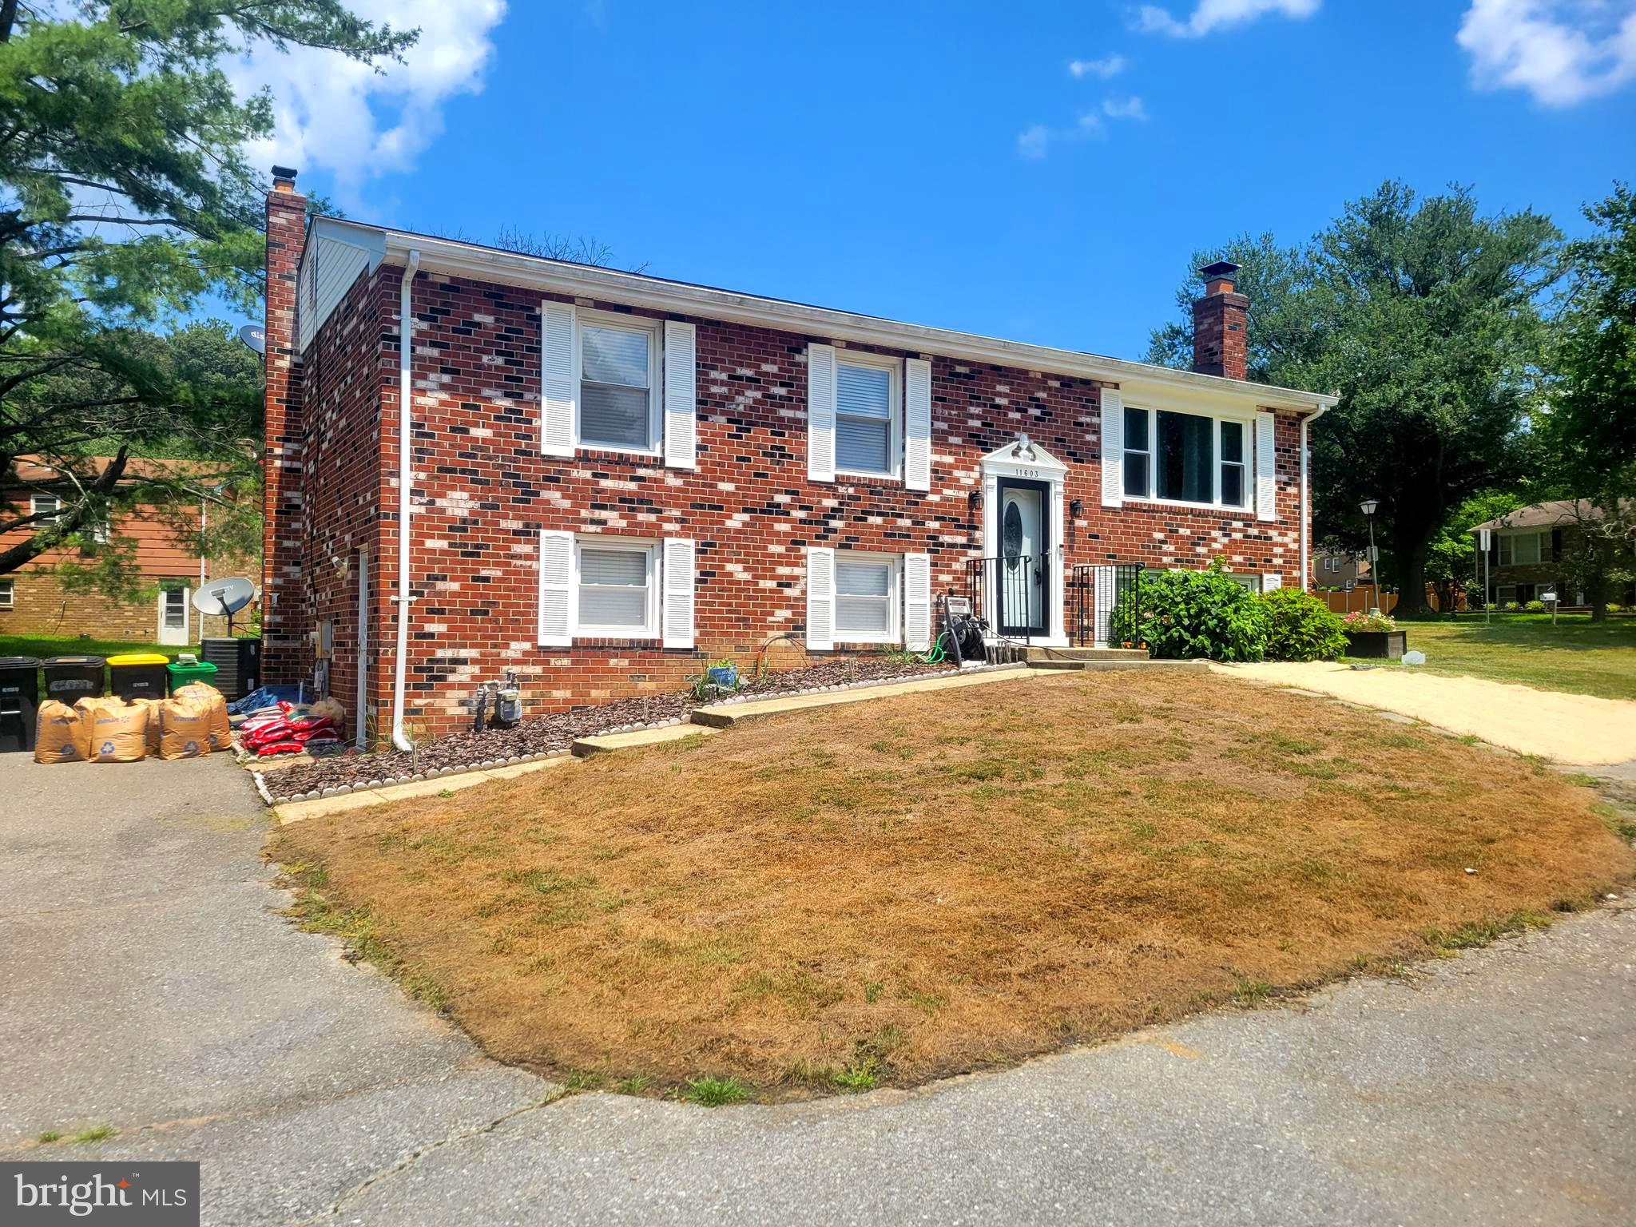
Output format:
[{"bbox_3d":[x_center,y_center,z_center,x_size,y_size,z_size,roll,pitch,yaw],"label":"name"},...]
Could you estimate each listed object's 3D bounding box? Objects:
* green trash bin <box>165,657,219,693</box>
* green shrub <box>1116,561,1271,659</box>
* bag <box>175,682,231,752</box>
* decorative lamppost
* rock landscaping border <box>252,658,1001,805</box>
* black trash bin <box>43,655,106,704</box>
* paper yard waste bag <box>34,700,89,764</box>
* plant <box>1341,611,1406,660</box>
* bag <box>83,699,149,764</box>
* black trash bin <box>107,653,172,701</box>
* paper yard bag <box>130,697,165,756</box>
[{"bbox_3d":[-7.070,1.005,13.900,0.520,0.970,0.600,1,-2,-29],"label":"green trash bin"},{"bbox_3d":[4.865,-0.014,15.978,2.100,1.280,1.400,1,-2,-31],"label":"green shrub"},{"bbox_3d":[-6.461,1.073,12.900,0.480,0.720,0.420,2,-2,-32],"label":"bag"},{"bbox_3d":[9.299,-0.750,20.600,0.300,2.370,0.300,1,-2,-31],"label":"decorative lamppost"},{"bbox_3d":[-1.403,1.024,12.421,7.900,1.250,1.350,1,-2,-31],"label":"rock landscaping border"},{"bbox_3d":[-8.233,0.990,13.600,0.610,1.060,0.720,2,-2,-32],"label":"black trash bin"},{"bbox_3d":[-7.506,1.174,12.200,0.450,0.640,0.380,2,-3,-42],"label":"paper yard waste bag"},{"bbox_3d":[9.014,0.362,19.900,0.500,0.790,0.950,1,-2,-31],"label":"plant"},{"bbox_3d":[-7.005,1.177,12.300,0.480,0.640,0.400,1,-2,-24],"label":"bag"},{"bbox_3d":[-7.600,0.980,13.800,0.610,1.060,0.720,1,-2,-30],"label":"black trash bin"},{"bbox_3d":[-6.902,1.176,12.700,0.450,0.620,0.380,1,-2,-30],"label":"paper yard bag"}]

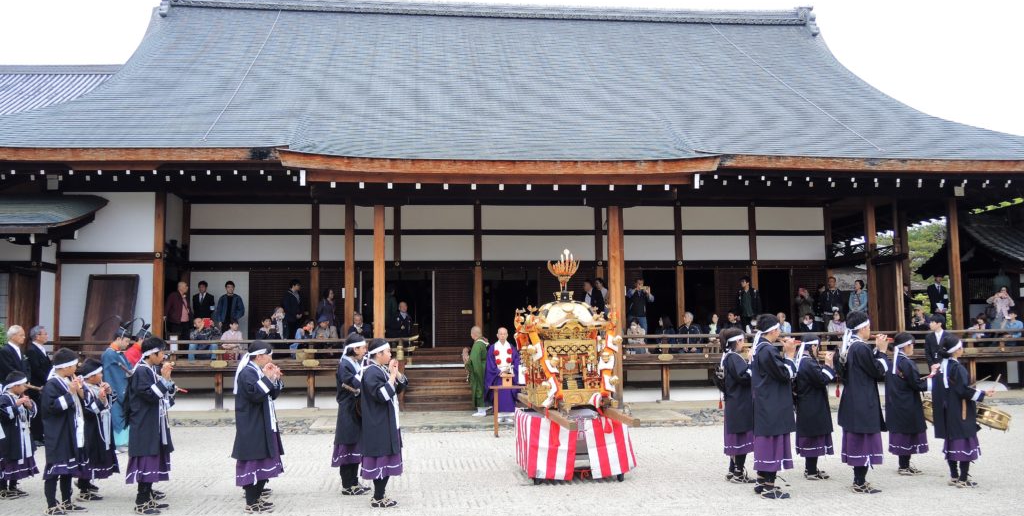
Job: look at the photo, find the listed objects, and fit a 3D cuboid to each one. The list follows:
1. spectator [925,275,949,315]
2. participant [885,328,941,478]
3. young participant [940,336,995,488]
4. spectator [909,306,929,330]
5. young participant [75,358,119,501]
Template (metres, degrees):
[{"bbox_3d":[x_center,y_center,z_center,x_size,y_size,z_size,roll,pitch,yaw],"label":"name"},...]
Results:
[{"bbox_3d":[10.084,1.216,19.549,0.500,1.680,0.320,-2,-5,14],"label":"spectator"},{"bbox_3d":[4.333,1.559,8.946,0.460,1.492,0.470,-1,-5,0],"label":"participant"},{"bbox_3d":[4.497,1.508,8.215,0.420,1.460,0.430,0,-5,-7],"label":"young participant"},{"bbox_3d":[9.521,1.671,19.373,0.550,1.071,0.700,-1,-5,9],"label":"spectator"},{"bbox_3d":[-4.153,1.672,8.259,0.420,1.336,0.430,0,-5,-6],"label":"young participant"}]

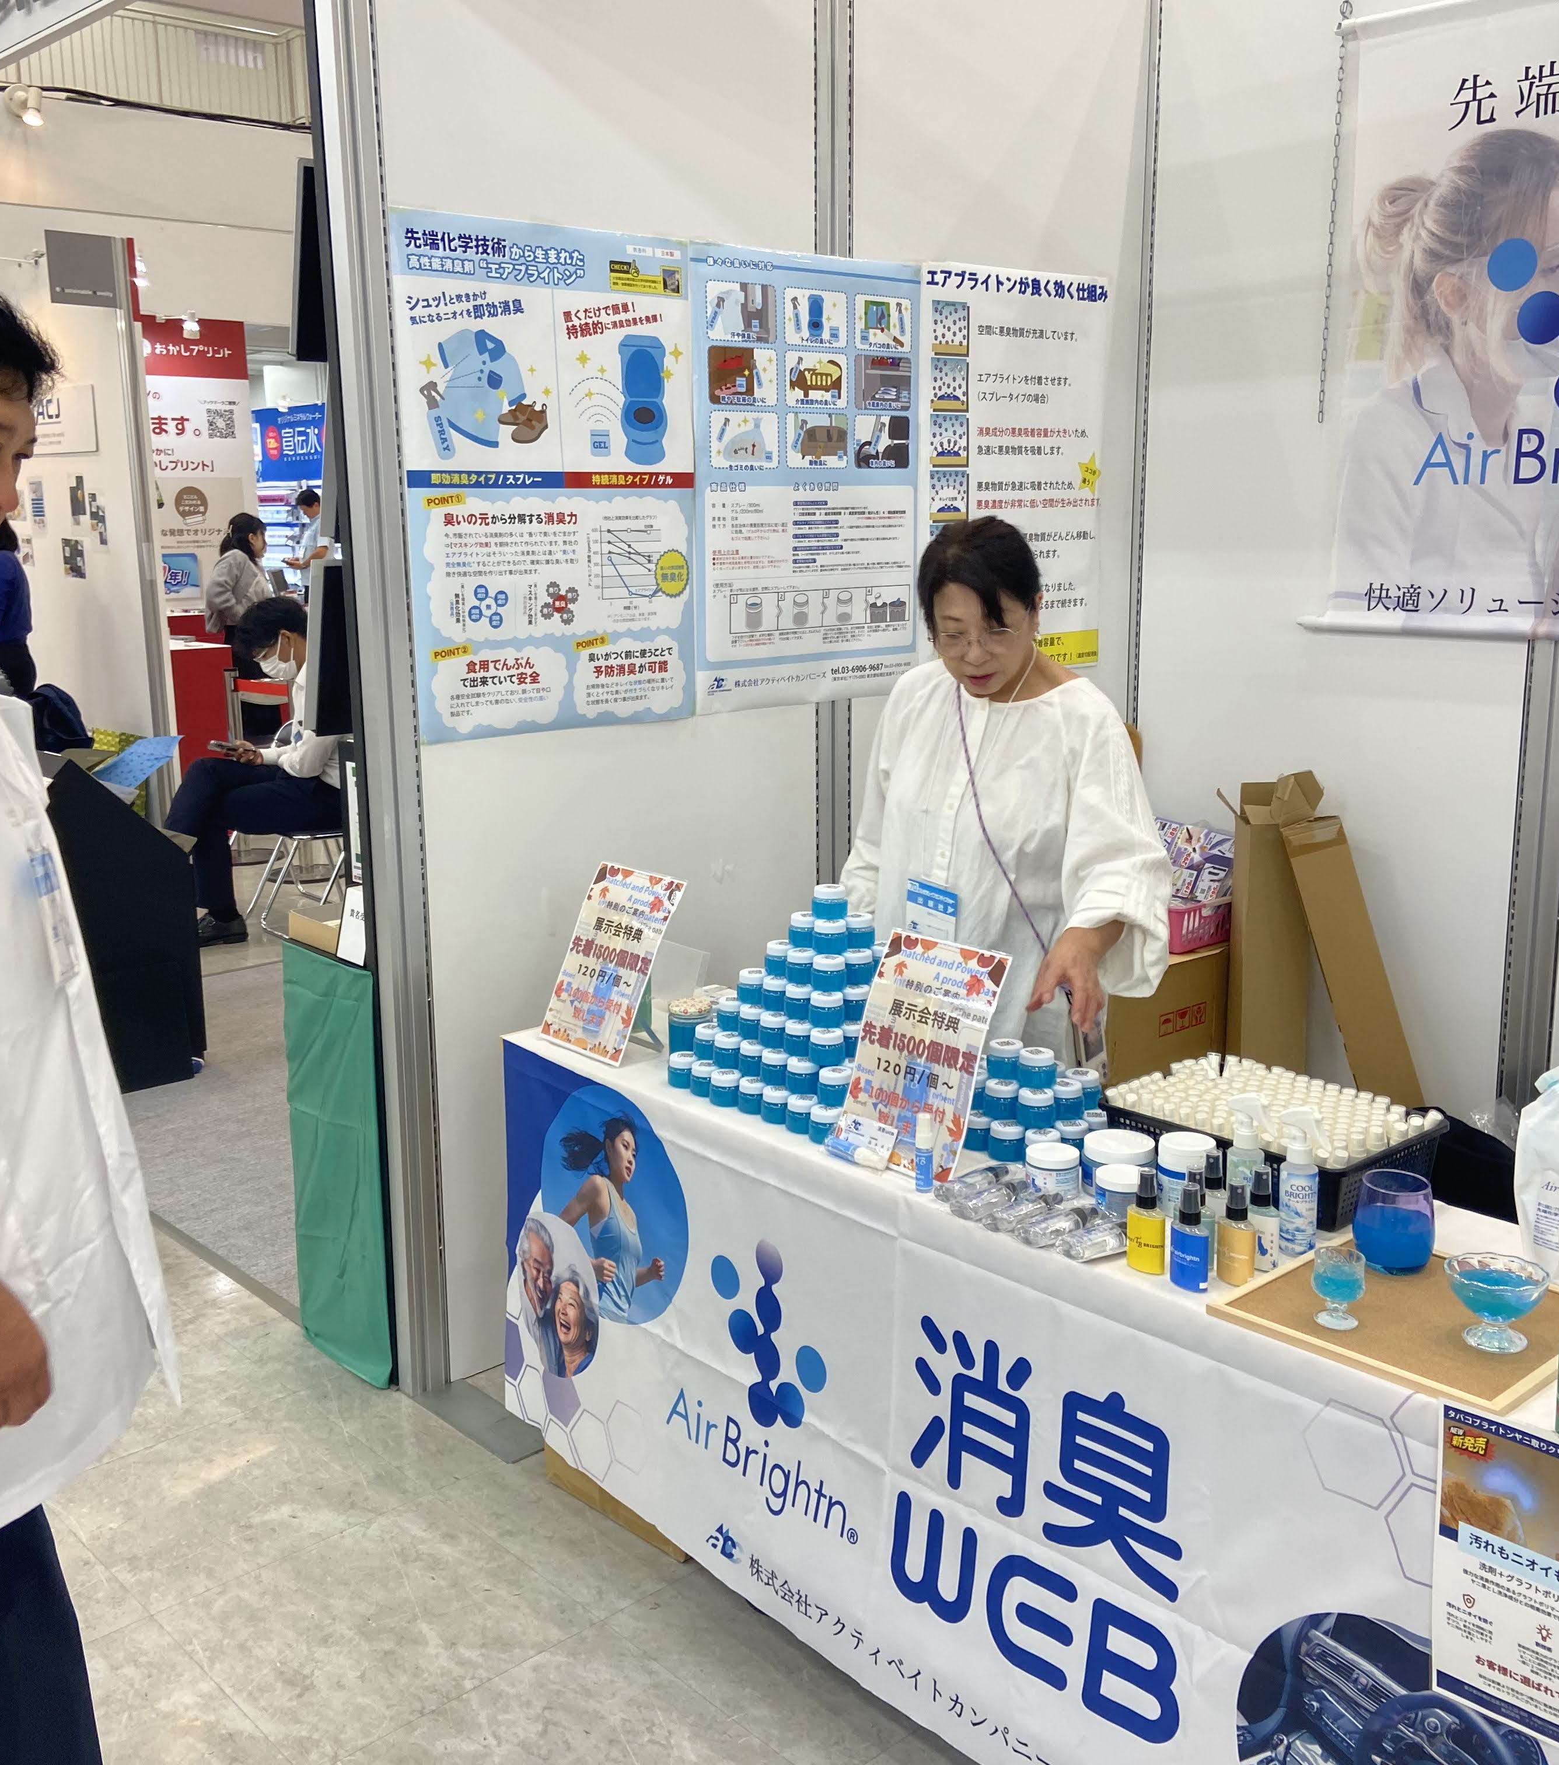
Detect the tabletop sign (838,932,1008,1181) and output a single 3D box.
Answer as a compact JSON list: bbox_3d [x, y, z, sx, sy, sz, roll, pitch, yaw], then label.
[{"bbox_3d":[0.186,0.219,2.256,0.020,0.298,0.212,19,-4,-43],"label":"tabletop sign"}]

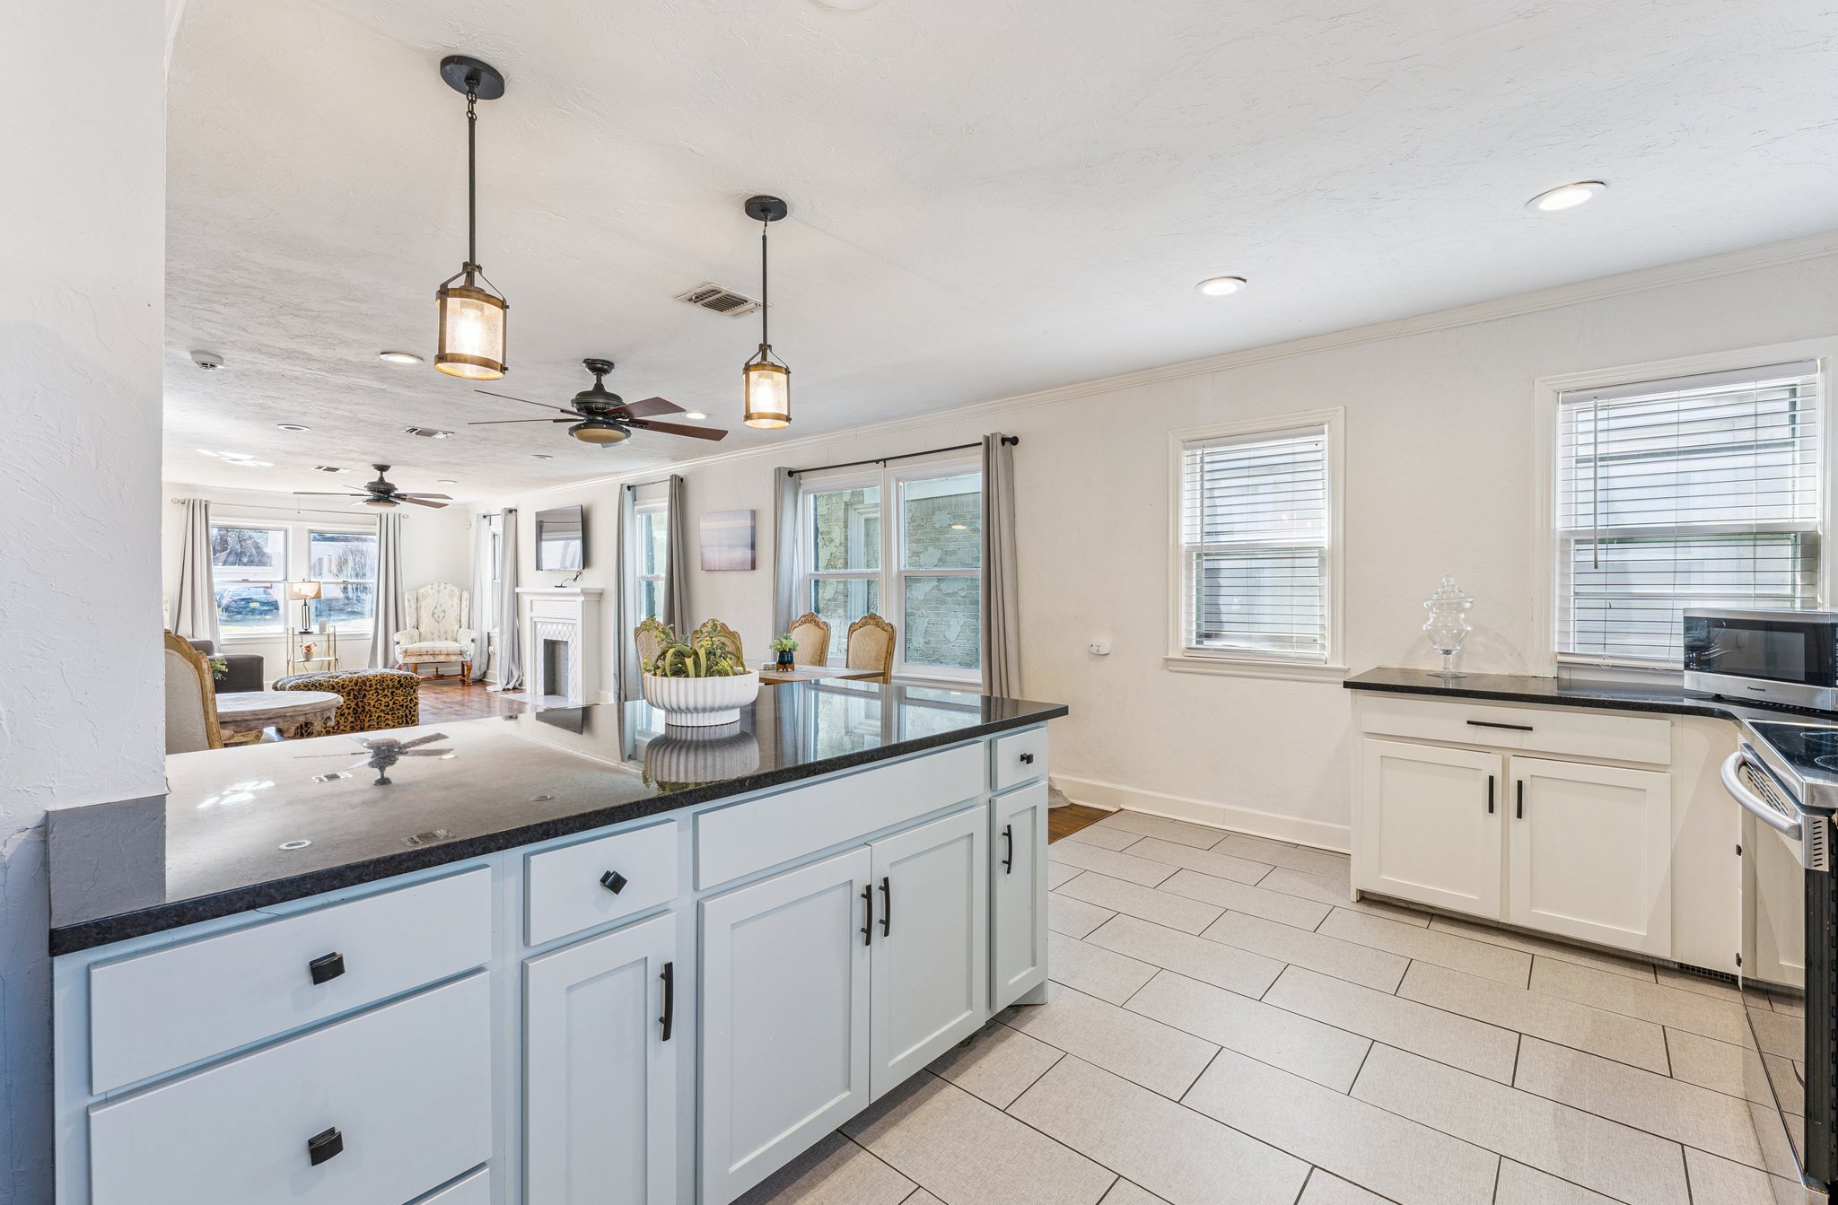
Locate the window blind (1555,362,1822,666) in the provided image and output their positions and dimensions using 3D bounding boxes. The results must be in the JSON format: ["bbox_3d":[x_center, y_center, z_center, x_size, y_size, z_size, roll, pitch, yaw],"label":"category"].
[{"bbox_3d":[2.874,-0.297,2.902,0.680,1.095,0.055,1,1,41],"label":"window blind"}]

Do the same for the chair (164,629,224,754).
[{"bbox_3d":[-2.789,0.642,3.153,0.560,1.090,0.620,0,1,12],"label":"chair"}]

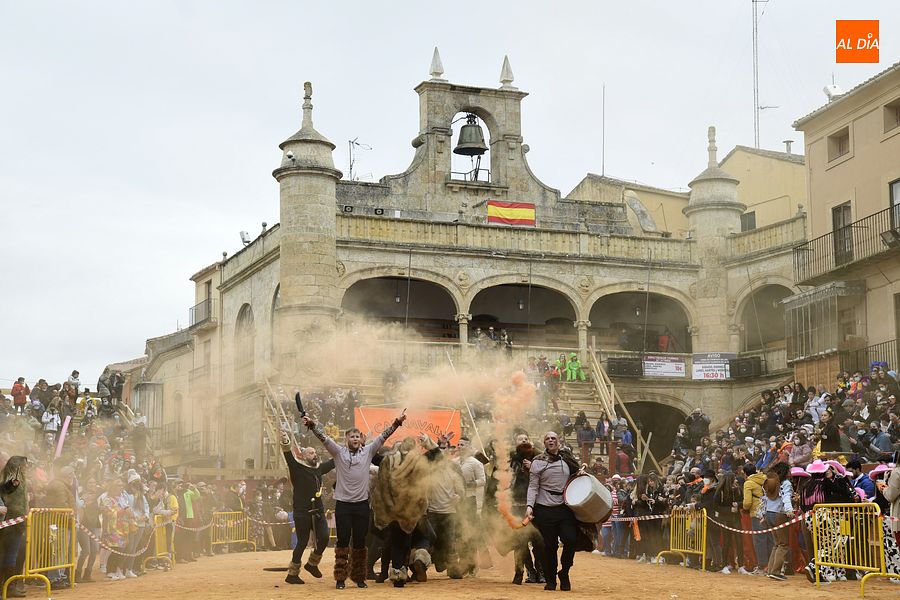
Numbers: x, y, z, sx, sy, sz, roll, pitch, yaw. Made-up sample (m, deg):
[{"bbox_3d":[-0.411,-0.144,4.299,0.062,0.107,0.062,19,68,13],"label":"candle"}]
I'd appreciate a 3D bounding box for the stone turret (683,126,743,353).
[{"bbox_3d":[10.218,-2.399,58.275,2.409,8.923,2.409,0,-8,0],"label":"stone turret"}]

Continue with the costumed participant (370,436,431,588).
[{"bbox_3d":[-0.556,2.406,17.100,0.650,1.664,0.600,0,-8,0],"label":"costumed participant"}]

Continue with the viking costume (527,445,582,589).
[{"bbox_3d":[1.157,2.366,16.900,0.594,1.756,0.500,-1,-8,6],"label":"viking costume"}]

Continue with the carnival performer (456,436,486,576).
[{"bbox_3d":[0.271,2.613,19.000,0.500,1.750,0.420,-5,-9,30],"label":"carnival performer"}]

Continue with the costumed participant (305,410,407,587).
[{"bbox_3d":[-1.054,2.238,16.950,1.149,1.987,0.500,0,-8,0],"label":"costumed participant"}]

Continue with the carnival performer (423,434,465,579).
[{"bbox_3d":[-0.080,2.570,18.700,0.560,1.770,0.470,-1,-8,3],"label":"carnival performer"}]

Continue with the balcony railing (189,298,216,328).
[{"bbox_3d":[-11.067,0.617,67.000,0.500,0.959,2.961,4,-9,-23],"label":"balcony railing"}]

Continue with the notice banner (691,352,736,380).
[{"bbox_3d":[9.874,2.492,56.200,1.745,1.025,0.040,1,-8,-8],"label":"notice banner"}]

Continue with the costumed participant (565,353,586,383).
[{"bbox_3d":[5.311,2.838,63.000,0.700,1.170,0.650,2,-9,-18],"label":"costumed participant"}]

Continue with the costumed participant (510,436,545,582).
[{"bbox_3d":[0.906,2.470,17.800,0.540,1.770,0.450,-1,-8,3],"label":"costumed participant"}]

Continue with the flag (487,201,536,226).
[{"bbox_3d":[2.631,-3.658,63.500,2.250,1.000,0.050,3,-9,-24],"label":"flag"}]

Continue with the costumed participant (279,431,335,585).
[{"bbox_3d":[-1.691,2.444,17.700,0.650,1.780,0.520,5,-10,-33],"label":"costumed participant"}]

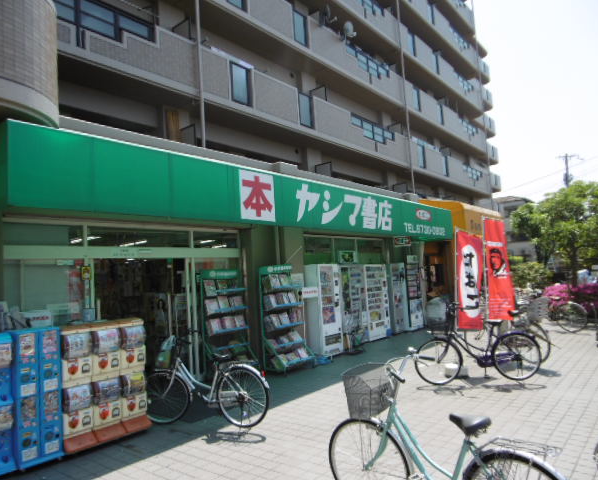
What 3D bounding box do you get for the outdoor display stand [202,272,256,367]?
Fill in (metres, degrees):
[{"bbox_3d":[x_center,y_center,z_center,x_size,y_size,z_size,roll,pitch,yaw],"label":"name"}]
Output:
[{"bbox_3d":[-1.225,1.431,7.803,0.670,1.840,0.740,-7,-6,40],"label":"outdoor display stand"}]

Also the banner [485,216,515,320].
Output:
[{"bbox_3d":[3.327,0.480,7.400,0.550,1.720,0.100,-1,-5,-22],"label":"banner"}]

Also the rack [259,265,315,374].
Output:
[{"bbox_3d":[-0.229,1.416,8.158,0.680,1.880,0.580,1,-7,-42],"label":"rack"}]

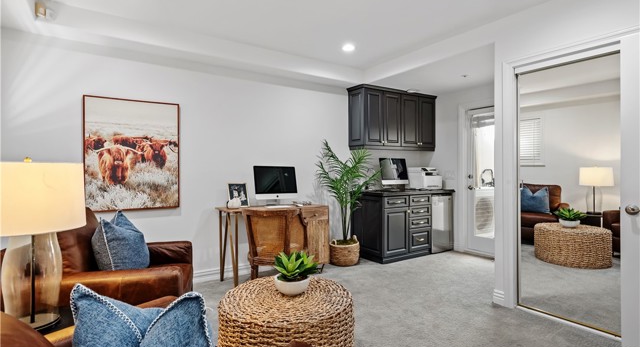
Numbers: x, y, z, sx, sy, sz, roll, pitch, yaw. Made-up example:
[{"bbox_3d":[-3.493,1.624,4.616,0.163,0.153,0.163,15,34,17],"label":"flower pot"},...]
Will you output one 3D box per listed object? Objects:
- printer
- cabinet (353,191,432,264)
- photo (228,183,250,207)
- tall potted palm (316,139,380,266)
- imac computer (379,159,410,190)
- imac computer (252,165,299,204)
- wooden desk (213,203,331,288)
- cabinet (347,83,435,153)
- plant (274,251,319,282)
[{"bbox_3d":[1.565,0.074,5.084,0.395,0.320,0.340,-1,0,-32],"label":"printer"},{"bbox_3d":[1.031,0.694,4.773,0.910,0.910,0.605,-1,0,-32],"label":"cabinet"},{"bbox_3d":[-0.896,0.249,3.722,0.210,0.271,0.090,-1,0,-32],"label":"photo"},{"bbox_3d":[0.335,0.363,4.334,0.740,1.585,0.550,-1,0,-32],"label":"tall potted palm"},{"bbox_3d":[1.074,0.012,4.942,0.528,0.455,0.180,-1,0,-32],"label":"imac computer"},{"bbox_3d":[-0.512,0.151,3.939,0.528,0.455,0.180,-1,0,-32],"label":"imac computer"},{"bbox_3d":[-0.503,0.774,3.804,1.150,0.780,0.460,-1,0,-32],"label":"wooden desk"},{"bbox_3d":[1.090,-0.742,4.930,1.410,0.820,0.365,-1,0,-32],"label":"cabinet"},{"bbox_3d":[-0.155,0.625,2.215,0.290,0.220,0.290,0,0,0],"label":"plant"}]

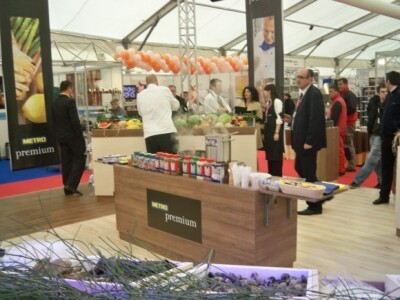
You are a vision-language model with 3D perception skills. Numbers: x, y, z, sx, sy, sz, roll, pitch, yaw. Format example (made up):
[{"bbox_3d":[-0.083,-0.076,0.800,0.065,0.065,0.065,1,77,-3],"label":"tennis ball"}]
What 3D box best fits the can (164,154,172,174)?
[{"bbox_3d":[-0.291,0.131,3.898,0.073,0.175,0.073,-1,7,0],"label":"can"}]

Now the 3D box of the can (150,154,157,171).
[{"bbox_3d":[-0.454,0.122,4.128,0.069,0.157,0.069,-1,7,0],"label":"can"}]

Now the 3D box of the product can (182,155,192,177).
[{"bbox_3d":[-0.113,0.140,3.785,0.070,0.180,0.070,-8,10,-43],"label":"product can"}]

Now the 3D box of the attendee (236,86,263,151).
[{"bbox_3d":[0.901,-0.322,7.750,0.480,1.630,0.380,2,8,26],"label":"attendee"}]

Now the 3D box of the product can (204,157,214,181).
[{"bbox_3d":[0.079,0.155,3.610,0.070,0.180,0.070,-1,7,0],"label":"product can"}]

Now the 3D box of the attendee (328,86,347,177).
[{"bbox_3d":[2.504,-0.376,7.756,0.330,1.680,0.470,1,7,18],"label":"attendee"}]

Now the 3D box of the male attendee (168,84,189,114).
[{"bbox_3d":[-0.505,-0.473,8.907,0.540,1.723,0.320,-2,7,-6],"label":"male attendee"}]

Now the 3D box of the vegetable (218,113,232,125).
[{"bbox_3d":[0.401,-0.483,6.600,0.215,0.190,0.210,-1,7,0],"label":"vegetable"}]

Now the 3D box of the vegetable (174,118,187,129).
[{"bbox_3d":[-0.270,-0.369,6.020,0.165,0.135,0.165,0,7,9],"label":"vegetable"}]

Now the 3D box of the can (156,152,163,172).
[{"bbox_3d":[-0.390,0.107,4.108,0.073,0.175,0.073,-1,7,0],"label":"can"}]

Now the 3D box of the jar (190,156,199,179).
[{"bbox_3d":[-0.045,0.152,3.722,0.069,0.182,0.069,-1,7,0],"label":"jar"}]

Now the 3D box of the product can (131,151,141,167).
[{"bbox_3d":[-0.671,0.091,4.424,0.080,0.145,0.080,-8,10,-44],"label":"product can"}]

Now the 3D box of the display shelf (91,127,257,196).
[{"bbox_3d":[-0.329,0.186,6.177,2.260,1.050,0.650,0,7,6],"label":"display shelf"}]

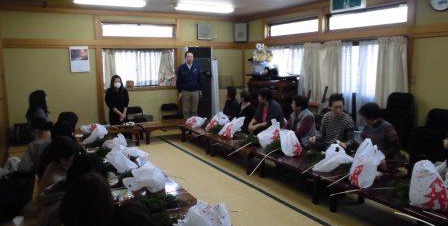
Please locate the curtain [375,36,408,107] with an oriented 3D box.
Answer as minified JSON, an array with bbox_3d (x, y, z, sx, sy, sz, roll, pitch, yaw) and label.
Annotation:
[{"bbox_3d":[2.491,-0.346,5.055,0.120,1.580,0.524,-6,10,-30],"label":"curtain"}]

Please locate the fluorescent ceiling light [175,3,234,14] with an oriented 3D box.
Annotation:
[{"bbox_3d":[-0.375,-1.968,6.412,1.230,0.100,0.220,-6,10,-30],"label":"fluorescent ceiling light"}]

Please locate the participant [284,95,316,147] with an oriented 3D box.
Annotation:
[{"bbox_3d":[1.092,0.237,4.843,0.560,0.950,0.460,-2,9,-8],"label":"participant"}]

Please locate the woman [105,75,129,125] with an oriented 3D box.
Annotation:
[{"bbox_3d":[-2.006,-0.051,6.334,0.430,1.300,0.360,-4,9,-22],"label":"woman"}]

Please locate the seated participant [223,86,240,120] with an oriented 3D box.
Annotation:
[{"bbox_3d":[0.133,0.018,6.362,0.520,1.000,0.440,-2,9,-7],"label":"seated participant"}]

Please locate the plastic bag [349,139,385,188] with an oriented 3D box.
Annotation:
[{"bbox_3d":[1.315,0.468,3.117,0.280,0.410,0.220,3,10,27],"label":"plastic bag"}]

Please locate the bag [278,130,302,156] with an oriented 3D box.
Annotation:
[{"bbox_3d":[0.822,0.374,4.129,0.260,0.310,0.220,1,9,11],"label":"bag"}]

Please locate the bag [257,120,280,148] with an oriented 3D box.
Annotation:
[{"bbox_3d":[0.582,0.267,4.528,0.330,0.350,0.240,0,9,8],"label":"bag"}]

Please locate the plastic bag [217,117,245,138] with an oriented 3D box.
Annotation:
[{"bbox_3d":[0.112,0.241,5.324,0.360,0.310,0.340,7,12,42],"label":"plastic bag"}]

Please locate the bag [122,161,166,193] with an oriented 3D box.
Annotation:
[{"bbox_3d":[-0.725,0.579,3.092,0.330,0.200,0.260,-6,10,-30],"label":"bag"}]

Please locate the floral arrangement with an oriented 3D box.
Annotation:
[{"bbox_3d":[0.885,-1.404,7.778,0.450,0.420,0.400,4,10,28],"label":"floral arrangement"}]

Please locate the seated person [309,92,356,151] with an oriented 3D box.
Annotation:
[{"bbox_3d":[1.365,0.308,4.170,0.500,1.060,0.620,4,10,30],"label":"seated person"}]

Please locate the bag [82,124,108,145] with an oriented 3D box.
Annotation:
[{"bbox_3d":[-1.943,0.314,5.117,0.360,0.280,0.420,-6,10,-31],"label":"bag"}]

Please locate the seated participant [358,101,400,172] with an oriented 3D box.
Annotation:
[{"bbox_3d":[1.727,0.387,3.828,0.570,0.940,0.470,-6,10,-30],"label":"seated participant"}]

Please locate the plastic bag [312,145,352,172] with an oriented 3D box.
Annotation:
[{"bbox_3d":[1.155,0.484,3.581,0.370,0.230,0.260,-6,10,-30],"label":"plastic bag"}]

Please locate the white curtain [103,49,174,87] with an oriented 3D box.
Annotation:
[{"bbox_3d":[-1.896,-1.000,7.684,1.660,0.890,0.120,-6,10,-30],"label":"white curtain"}]

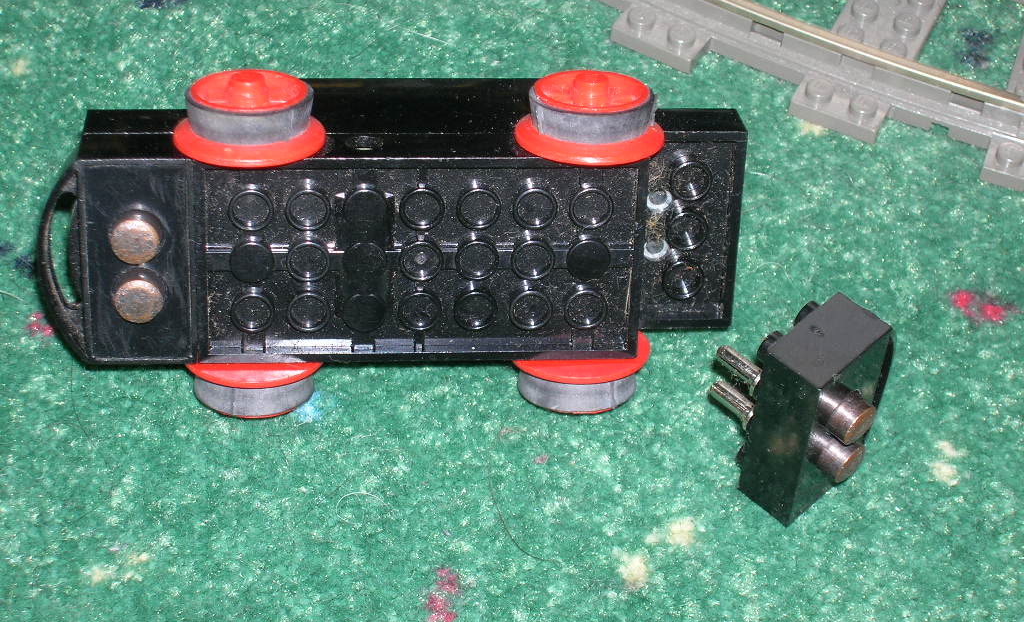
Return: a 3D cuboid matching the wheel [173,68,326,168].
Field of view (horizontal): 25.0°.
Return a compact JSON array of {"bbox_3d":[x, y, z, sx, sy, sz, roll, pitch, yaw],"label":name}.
[{"bbox_3d":[-0.037,-0.028,0.322,0.021,0.008,0.021,-1,27,-5],"label":"wheel"}]

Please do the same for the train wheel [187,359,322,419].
[{"bbox_3d":[-0.038,0.009,0.340,0.021,0.008,0.021,-1,27,-5],"label":"train wheel"}]

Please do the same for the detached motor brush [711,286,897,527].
[{"bbox_3d":[0.044,0.011,0.338,0.023,0.032,0.022,38,56,26],"label":"detached motor brush"}]

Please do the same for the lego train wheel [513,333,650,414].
[{"bbox_3d":[0.010,0.009,0.345,0.021,0.008,0.021,-1,27,-5],"label":"lego train wheel"}]

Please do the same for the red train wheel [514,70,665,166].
[{"bbox_3d":[0.011,-0.028,0.326,0.021,0.008,0.021,2,27,-1],"label":"red train wheel"}]

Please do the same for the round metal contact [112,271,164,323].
[{"bbox_3d":[-0.053,-0.002,0.325,0.007,0.007,0.003,-1,27,-5],"label":"round metal contact"}]

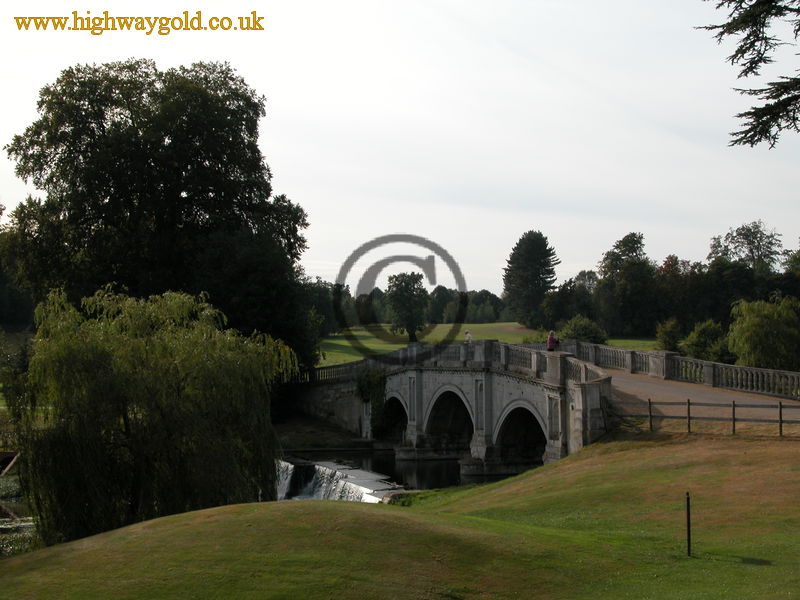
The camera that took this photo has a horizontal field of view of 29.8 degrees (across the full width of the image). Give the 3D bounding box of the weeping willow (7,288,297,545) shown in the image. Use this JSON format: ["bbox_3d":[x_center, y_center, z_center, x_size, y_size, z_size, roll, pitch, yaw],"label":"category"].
[{"bbox_3d":[-8.100,3.950,49.000,9.200,8.500,8.600,0,-1,-9],"label":"weeping willow"}]

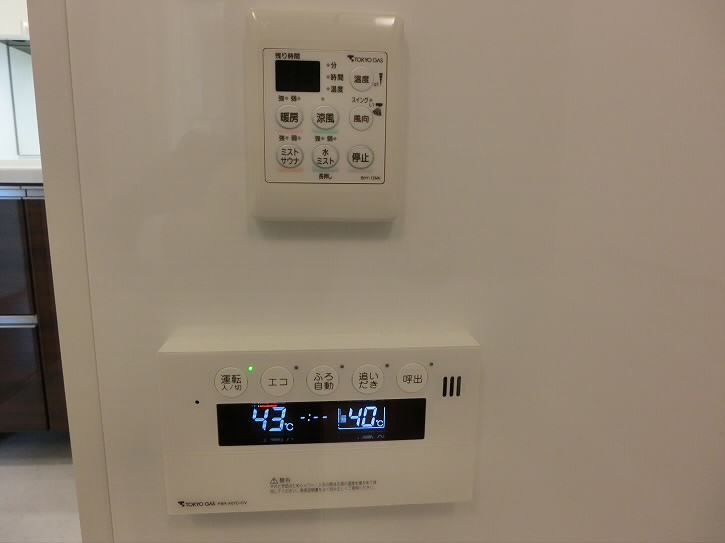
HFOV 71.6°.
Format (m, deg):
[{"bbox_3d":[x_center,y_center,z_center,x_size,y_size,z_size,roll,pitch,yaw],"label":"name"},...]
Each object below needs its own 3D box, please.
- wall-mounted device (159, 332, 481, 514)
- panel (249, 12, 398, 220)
[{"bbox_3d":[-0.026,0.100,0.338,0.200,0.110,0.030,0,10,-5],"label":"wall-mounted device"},{"bbox_3d":[-0.023,-0.092,0.308,0.095,0.119,0.020,0,10,-5],"label":"panel"}]

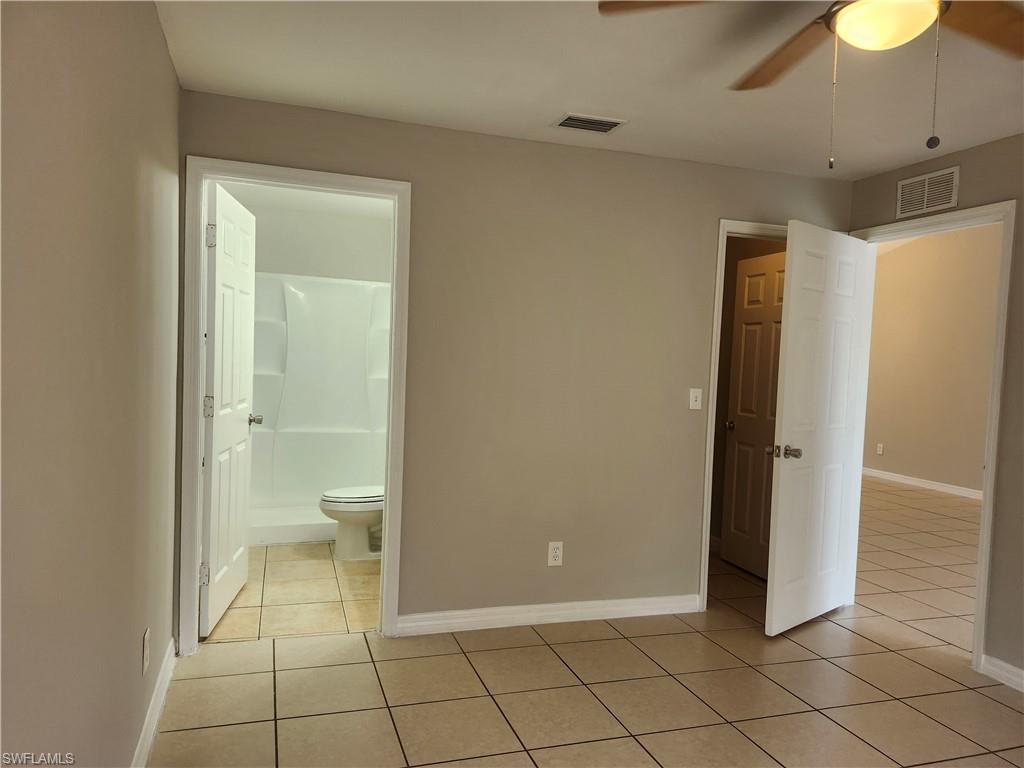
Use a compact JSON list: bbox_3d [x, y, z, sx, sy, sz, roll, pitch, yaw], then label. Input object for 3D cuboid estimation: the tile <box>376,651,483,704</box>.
[{"bbox_3d":[-0.339,1.230,2.831,0.402,0.010,0.402,2,2,-18],"label":"tile"}]

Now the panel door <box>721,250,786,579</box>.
[{"bbox_3d":[1.620,0.208,4.330,0.035,2.034,0.713,2,2,-17],"label":"panel door"}]

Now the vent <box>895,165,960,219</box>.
[{"bbox_3d":[2.094,-0.965,3.449,0.020,0.195,0.352,2,2,-18],"label":"vent"}]

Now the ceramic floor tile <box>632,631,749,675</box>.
[{"bbox_3d":[0.805,1.245,3.151,0.389,0.010,0.393,2,2,-17],"label":"ceramic floor tile"}]

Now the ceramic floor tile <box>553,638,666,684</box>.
[{"bbox_3d":[0.433,1.251,3.076,0.400,0.010,0.400,2,2,-18],"label":"ceramic floor tile"}]

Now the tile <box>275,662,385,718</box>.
[{"bbox_3d":[-0.727,1.218,2.709,0.402,0.010,0.402,2,2,-18],"label":"tile"}]

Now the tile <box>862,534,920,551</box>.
[{"bbox_3d":[3.043,1.293,5.505,0.400,0.010,0.400,2,2,-18],"label":"tile"}]

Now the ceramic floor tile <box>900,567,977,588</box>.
[{"bbox_3d":[2.904,1.312,4.601,0.400,0.010,0.400,2,2,-18],"label":"ceramic floor tile"}]

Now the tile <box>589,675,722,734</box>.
[{"bbox_3d":[0.561,1.266,2.689,0.400,0.010,0.400,2,2,-18],"label":"tile"}]

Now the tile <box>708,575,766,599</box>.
[{"bbox_3d":[1.326,1.232,4.140,0.395,0.010,0.394,2,2,-17],"label":"tile"}]

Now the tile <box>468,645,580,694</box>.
[{"bbox_3d":[0.046,1.241,2.954,0.402,0.010,0.402,2,2,-18],"label":"tile"}]

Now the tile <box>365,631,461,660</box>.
[{"bbox_3d":[-0.460,1.211,3.173,0.400,0.010,0.320,2,2,-18],"label":"tile"}]

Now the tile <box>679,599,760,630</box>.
[{"bbox_3d":[1.078,1.260,3.705,0.400,0.010,0.400,2,2,-18],"label":"tile"}]

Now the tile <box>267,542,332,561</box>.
[{"bbox_3d":[-1.404,1.115,4.490,0.397,0.010,0.387,2,2,-17],"label":"tile"}]

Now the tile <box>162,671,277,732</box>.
[{"bbox_3d":[-1.106,1.201,2.578,0.395,0.010,0.400,2,2,-18],"label":"tile"}]

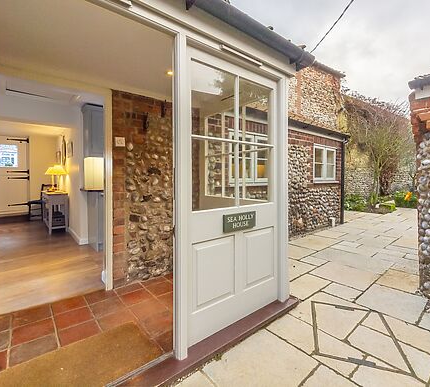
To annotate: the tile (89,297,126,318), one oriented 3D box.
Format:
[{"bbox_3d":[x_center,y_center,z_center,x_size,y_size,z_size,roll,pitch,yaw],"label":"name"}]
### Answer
[{"bbox_3d":[-0.892,0.967,1.901,0.230,0.020,0.230,-2,2,-39],"label":"tile"}]

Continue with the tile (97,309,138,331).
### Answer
[{"bbox_3d":[-0.744,0.975,1.715,0.230,0.020,0.230,-2,2,-39],"label":"tile"}]

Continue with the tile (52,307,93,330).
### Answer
[{"bbox_3d":[-1.083,0.974,1.742,0.230,0.020,0.230,-2,2,-39],"label":"tile"}]

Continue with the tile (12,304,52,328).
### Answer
[{"bbox_3d":[-1.429,0.973,1.765,0.230,0.020,0.230,-2,2,-39],"label":"tile"}]

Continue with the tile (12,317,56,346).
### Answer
[{"bbox_3d":[-1.276,0.981,1.590,0.230,0.020,0.230,-2,2,-39],"label":"tile"}]

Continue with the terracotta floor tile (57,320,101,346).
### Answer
[{"bbox_3d":[-0.939,0.982,1.571,0.230,0.020,0.230,-2,2,-39],"label":"terracotta floor tile"}]

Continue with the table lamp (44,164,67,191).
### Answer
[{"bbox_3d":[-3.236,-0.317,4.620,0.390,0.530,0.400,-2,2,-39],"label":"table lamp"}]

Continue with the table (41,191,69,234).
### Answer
[{"bbox_3d":[-3.410,0.335,4.830,0.370,0.775,1.450,-2,2,-39],"label":"table"}]

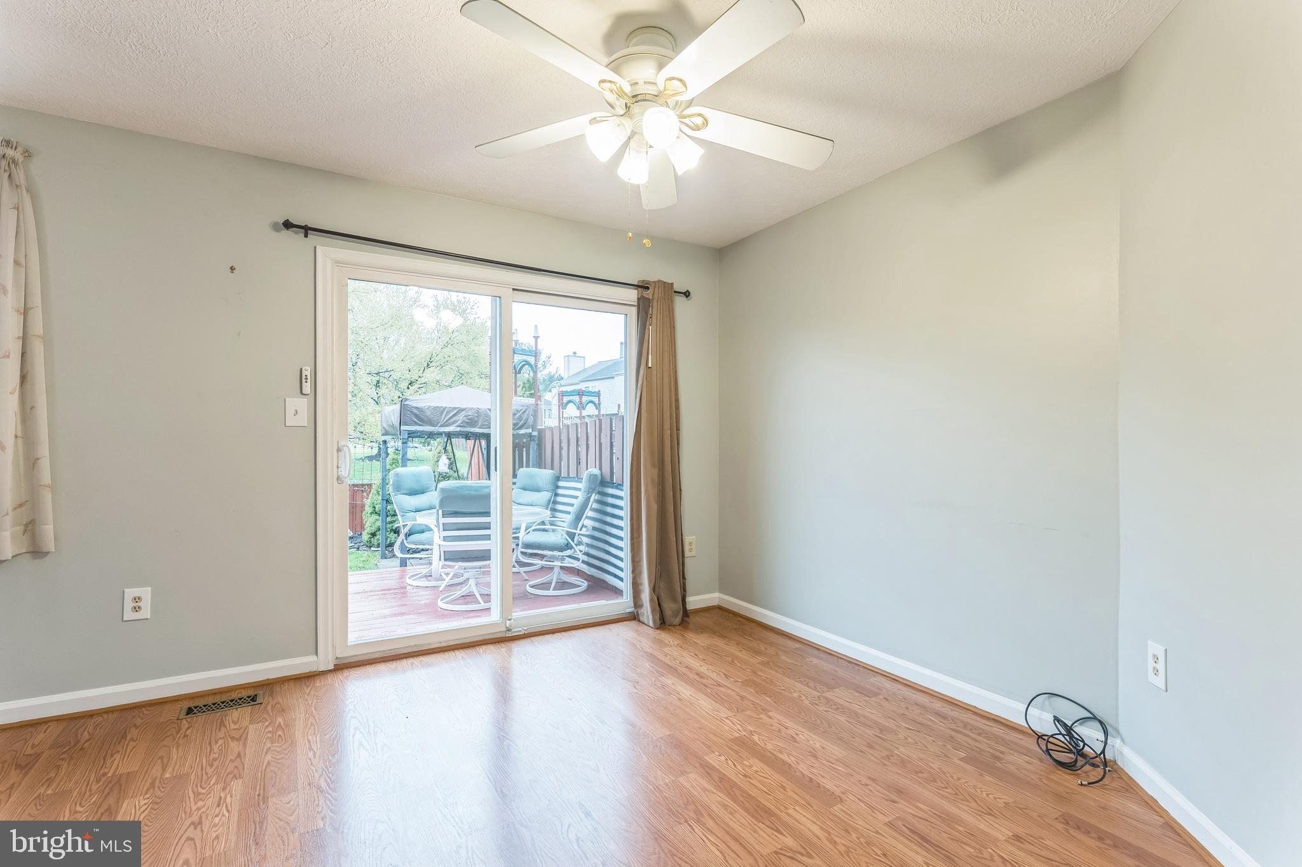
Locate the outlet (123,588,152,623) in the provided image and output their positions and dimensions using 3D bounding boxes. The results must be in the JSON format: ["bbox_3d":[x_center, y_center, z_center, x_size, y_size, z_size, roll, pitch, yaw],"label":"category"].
[{"bbox_3d":[-2.186,0.729,2.462,0.087,0.132,0.008,1,-1,-30],"label":"outlet"}]

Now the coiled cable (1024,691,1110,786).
[{"bbox_3d":[1.457,1.071,2.066,0.220,0.175,0.280,1,-1,-31],"label":"coiled cable"}]

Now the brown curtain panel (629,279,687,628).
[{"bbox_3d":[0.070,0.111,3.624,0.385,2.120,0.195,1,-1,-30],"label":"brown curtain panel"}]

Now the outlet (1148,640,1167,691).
[{"bbox_3d":[1.591,0.731,1.824,0.008,0.132,0.087,0,-1,13],"label":"outlet"}]

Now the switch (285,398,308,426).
[{"bbox_3d":[-1.685,-0.100,2.750,0.087,0.132,0.014,1,-1,-30],"label":"switch"}]

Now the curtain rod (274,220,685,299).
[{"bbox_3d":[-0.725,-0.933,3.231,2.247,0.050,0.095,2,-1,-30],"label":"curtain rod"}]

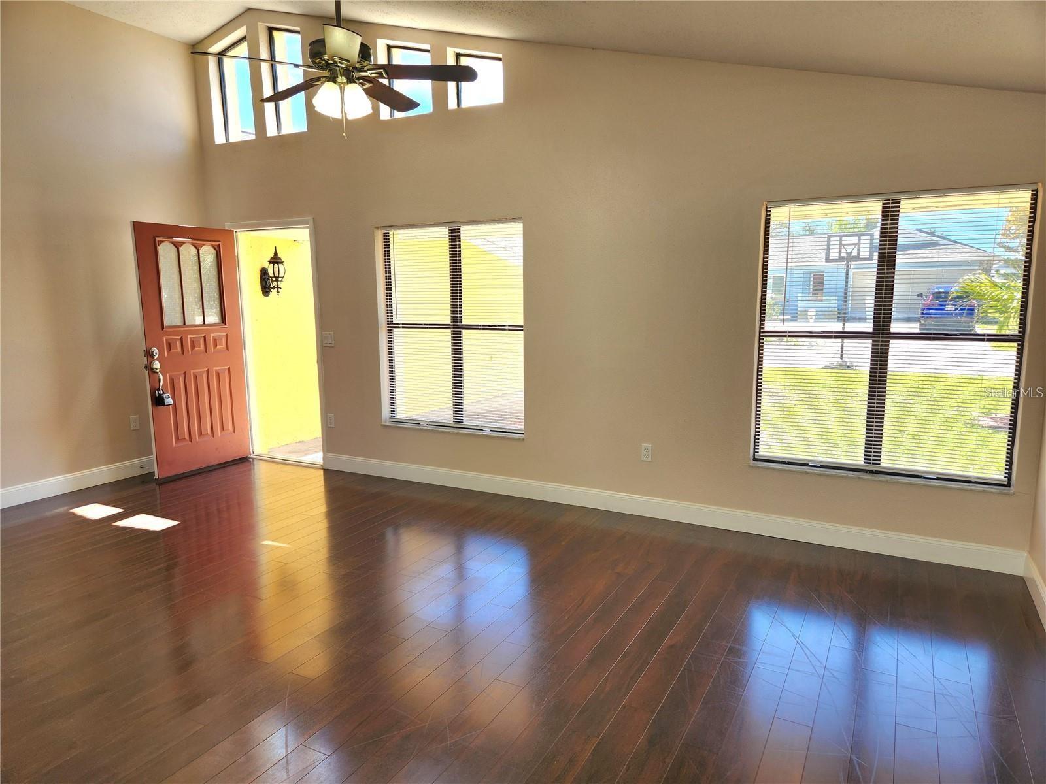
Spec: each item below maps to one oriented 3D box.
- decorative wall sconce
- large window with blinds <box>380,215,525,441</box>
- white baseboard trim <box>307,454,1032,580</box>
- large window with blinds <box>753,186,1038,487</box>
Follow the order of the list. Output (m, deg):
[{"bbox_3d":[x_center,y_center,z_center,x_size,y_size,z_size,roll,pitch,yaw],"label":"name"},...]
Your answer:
[{"bbox_3d":[-2.471,-1.198,6.893,0.235,0.490,0.180,4,9,29],"label":"decorative wall sconce"},{"bbox_3d":[-0.547,-0.484,5.277,1.310,1.551,0.110,4,9,29],"label":"large window with blinds"},{"bbox_3d":[0.453,0.750,4.830,4.966,0.134,0.018,4,9,29],"label":"white baseboard trim"},{"bbox_3d":[1.994,-0.299,3.873,1.299,1.542,0.110,4,9,29],"label":"large window with blinds"}]

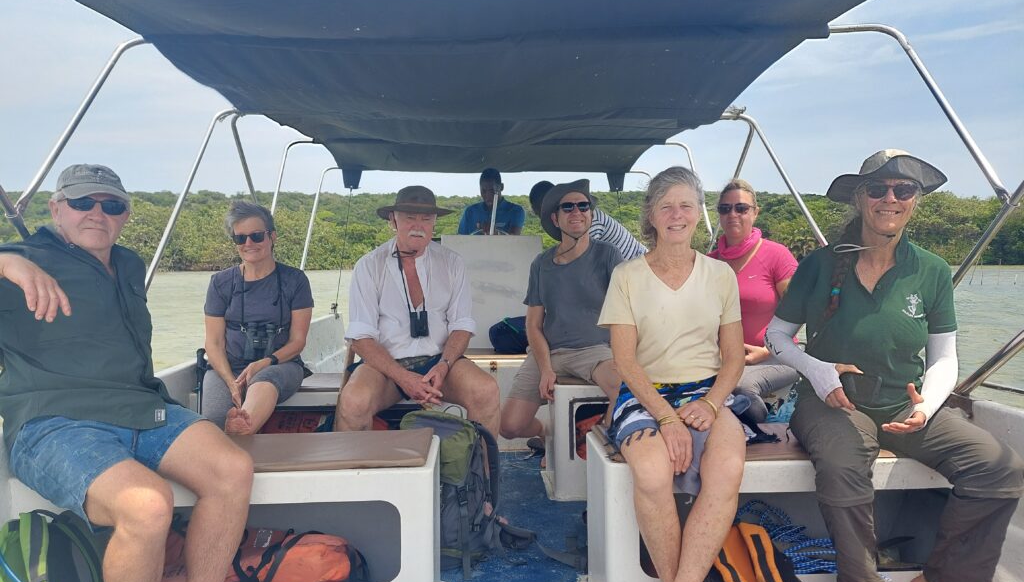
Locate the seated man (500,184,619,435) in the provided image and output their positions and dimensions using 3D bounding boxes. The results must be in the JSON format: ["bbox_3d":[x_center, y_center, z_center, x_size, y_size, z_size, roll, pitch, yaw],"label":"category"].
[{"bbox_3d":[0.240,0.191,3.070,0.580,1.360,0.820,0,3,11],"label":"seated man"}]

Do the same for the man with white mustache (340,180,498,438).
[{"bbox_3d":[-0.370,0.226,2.860,0.650,1.330,0.800,-1,3,-3],"label":"man with white mustache"}]

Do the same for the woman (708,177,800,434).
[{"bbox_3d":[0.960,0.206,2.900,0.540,1.330,0.780,0,3,17],"label":"woman"}]

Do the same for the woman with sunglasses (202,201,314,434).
[{"bbox_3d":[-1.000,0.276,2.840,0.480,1.250,0.800,-1,3,-6],"label":"woman with sunglasses"}]

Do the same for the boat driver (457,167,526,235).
[{"bbox_3d":[-0.145,-0.035,4.950,0.520,1.620,0.420,-1,3,-3],"label":"boat driver"}]

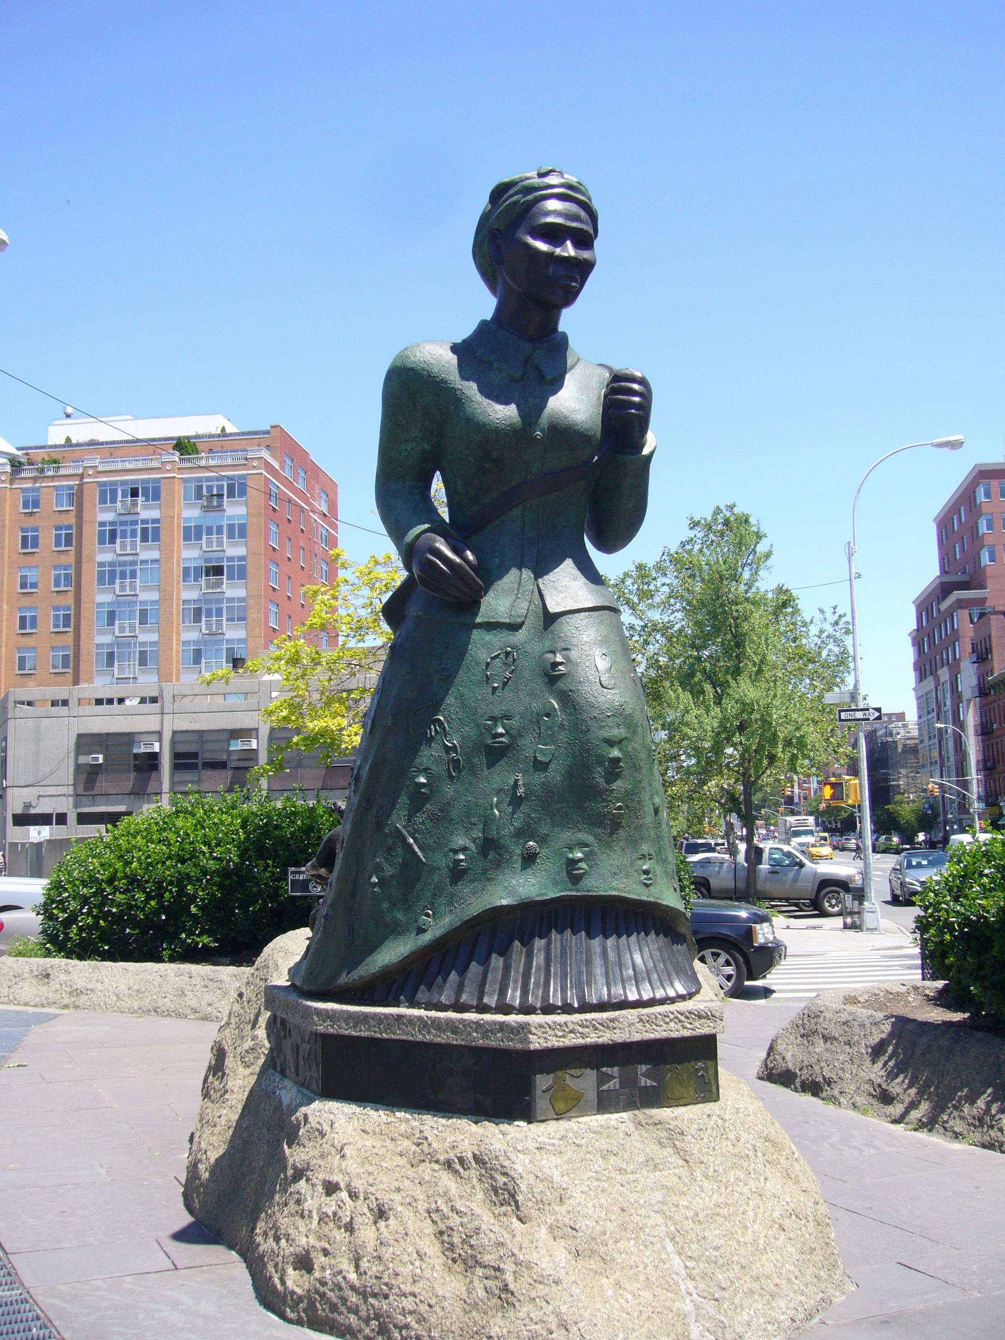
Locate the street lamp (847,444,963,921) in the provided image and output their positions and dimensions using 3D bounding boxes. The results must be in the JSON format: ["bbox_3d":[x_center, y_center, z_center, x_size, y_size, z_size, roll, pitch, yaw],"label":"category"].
[{"bbox_3d":[8.447,0.192,27.891,2.720,10.150,0.450,-2,-7,8],"label":"street lamp"}]

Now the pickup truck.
[{"bbox_3d":[6.909,5.755,37.143,5.850,1.930,2.030,-2,-7,7],"label":"pickup truck"}]

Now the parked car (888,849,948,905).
[{"bbox_3d":[13.132,6.419,42.038,1.850,1.540,4.750,-2,-7,9],"label":"parked car"}]

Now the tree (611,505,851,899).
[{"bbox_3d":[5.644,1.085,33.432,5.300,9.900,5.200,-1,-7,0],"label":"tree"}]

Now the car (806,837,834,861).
[{"bbox_3d":[27.392,15.649,117.000,1.850,1.500,4.800,-2,-7,8],"label":"car"}]

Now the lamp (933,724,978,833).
[{"bbox_3d":[30.887,8.254,92.161,2.700,9.800,0.500,-2,-7,8],"label":"lamp"}]

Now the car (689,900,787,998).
[{"bbox_3d":[1.317,3.488,18.698,4.950,1.860,1.970,-3,-7,12],"label":"car"}]

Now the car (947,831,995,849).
[{"bbox_3d":[29.123,11.222,84.000,2.000,1.980,5.200,-2,-7,8],"label":"car"}]

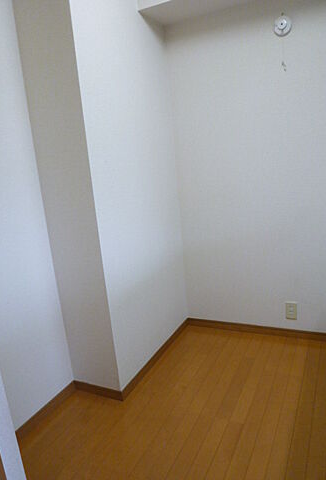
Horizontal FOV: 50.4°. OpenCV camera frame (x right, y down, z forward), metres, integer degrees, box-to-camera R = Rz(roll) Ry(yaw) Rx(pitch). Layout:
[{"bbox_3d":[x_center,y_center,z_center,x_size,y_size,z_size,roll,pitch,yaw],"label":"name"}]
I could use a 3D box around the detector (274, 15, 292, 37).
[{"bbox_3d":[0.691,-1.245,2.010,0.100,0.100,0.042,1,13,27],"label":"detector"}]

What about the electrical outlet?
[{"bbox_3d":[0.879,0.491,2.376,0.070,0.120,0.010,1,13,27],"label":"electrical outlet"}]

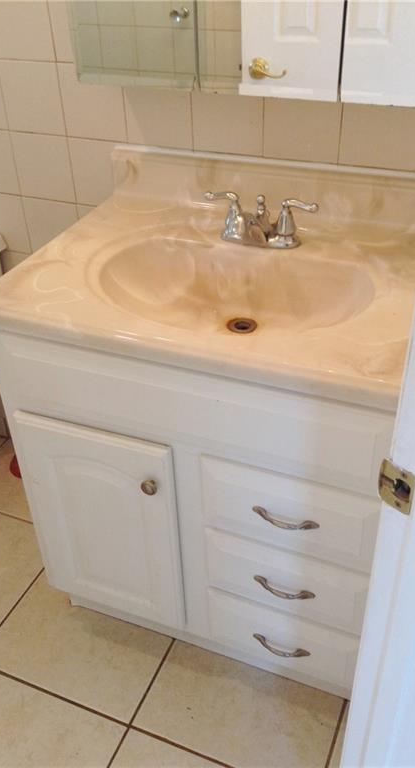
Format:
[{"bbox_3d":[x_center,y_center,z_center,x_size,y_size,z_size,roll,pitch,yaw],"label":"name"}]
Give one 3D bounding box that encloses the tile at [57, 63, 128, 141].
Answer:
[{"bbox_3d":[-0.241,-0.595,1.552,0.152,0.152,0.008,13,38,20],"label":"tile"}]

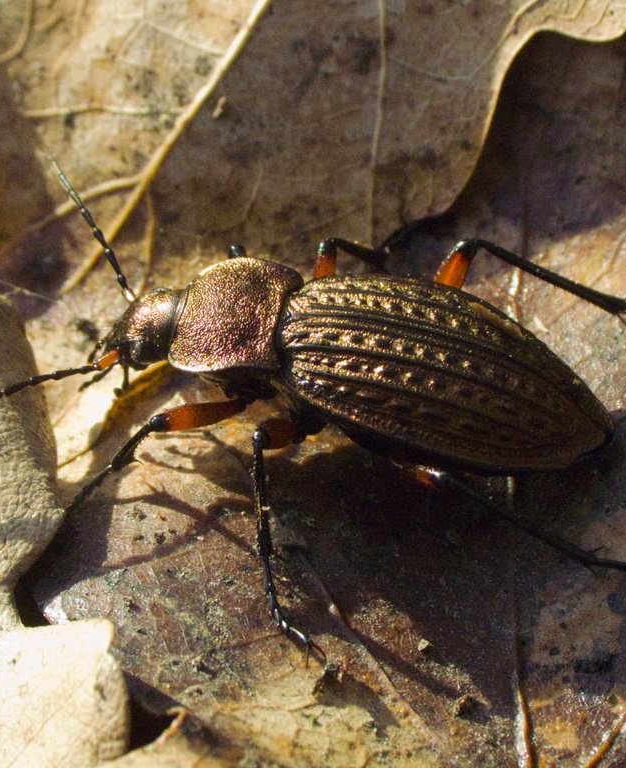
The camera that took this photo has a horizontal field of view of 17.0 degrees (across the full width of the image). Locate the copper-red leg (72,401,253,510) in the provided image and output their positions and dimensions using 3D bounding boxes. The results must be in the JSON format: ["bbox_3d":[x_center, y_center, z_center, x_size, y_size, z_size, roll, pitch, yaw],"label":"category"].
[{"bbox_3d":[-0.007,0.003,0.090,0.009,0.004,0.002,-22,54,-25],"label":"copper-red leg"}]

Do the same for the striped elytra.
[{"bbox_3d":[0.006,-0.001,0.092,0.015,0.004,0.009,17,48,4],"label":"striped elytra"}]

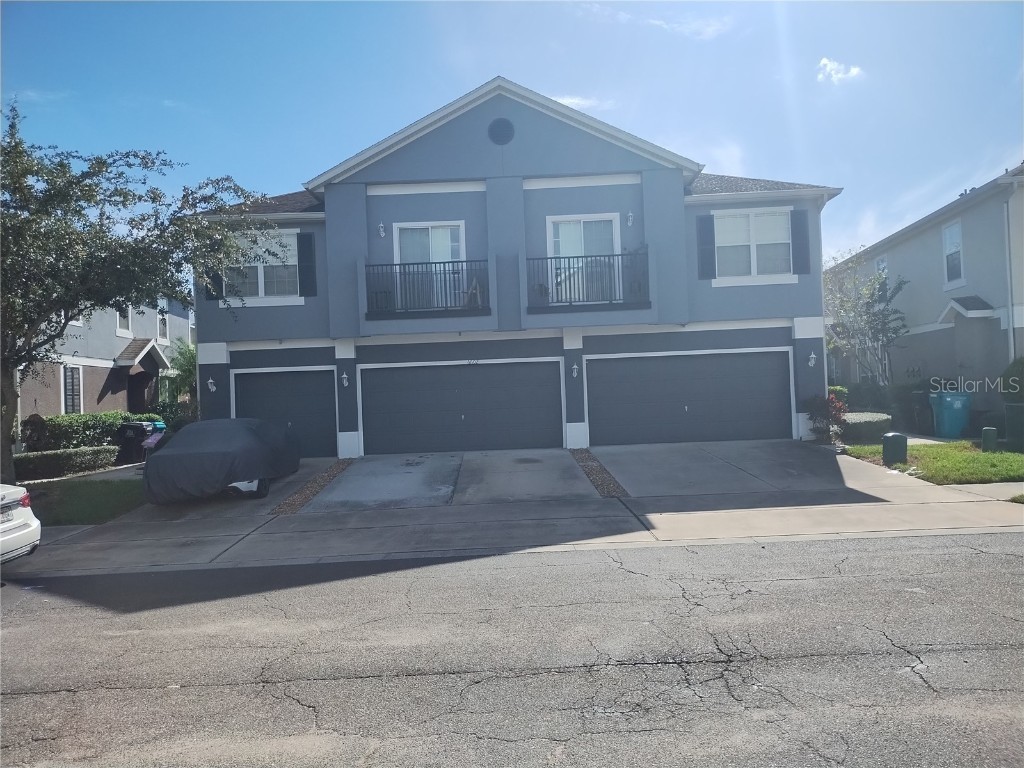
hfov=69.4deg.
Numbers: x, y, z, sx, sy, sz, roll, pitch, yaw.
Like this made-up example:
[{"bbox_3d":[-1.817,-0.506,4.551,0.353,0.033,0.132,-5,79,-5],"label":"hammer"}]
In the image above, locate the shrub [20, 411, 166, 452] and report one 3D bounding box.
[{"bbox_3d":[-11.100,1.414,20.000,1.200,1.350,5.500,-2,-1,2],"label":"shrub"}]

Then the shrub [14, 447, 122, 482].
[{"bbox_3d":[-10.300,1.775,17.200,0.750,0.540,3.300,-2,-1,2],"label":"shrub"}]

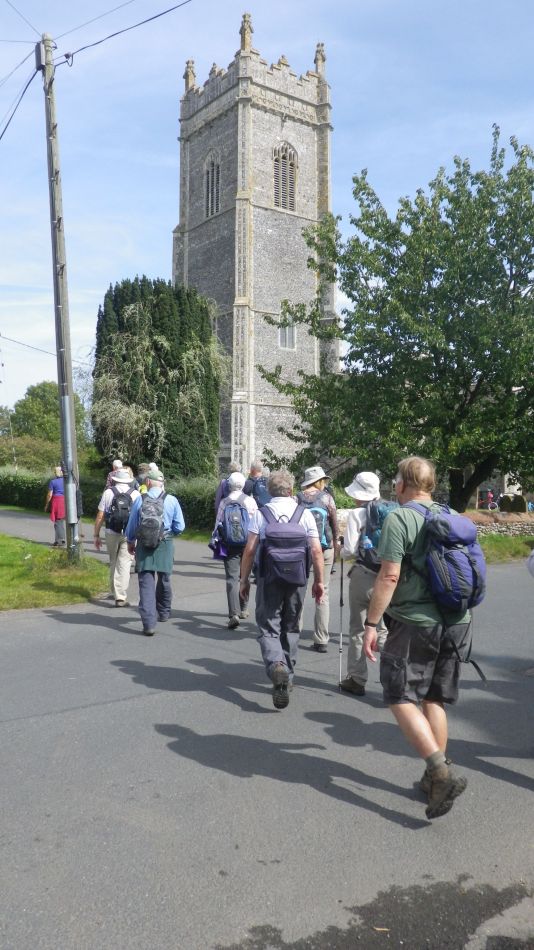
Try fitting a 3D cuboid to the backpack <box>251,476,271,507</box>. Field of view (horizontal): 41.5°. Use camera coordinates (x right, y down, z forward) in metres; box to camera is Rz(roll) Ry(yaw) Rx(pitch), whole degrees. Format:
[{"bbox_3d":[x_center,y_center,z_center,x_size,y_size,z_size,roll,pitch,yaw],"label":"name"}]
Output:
[{"bbox_3d":[-0.072,0.265,10.100,0.300,0.500,0.240,0,0,-11],"label":"backpack"}]

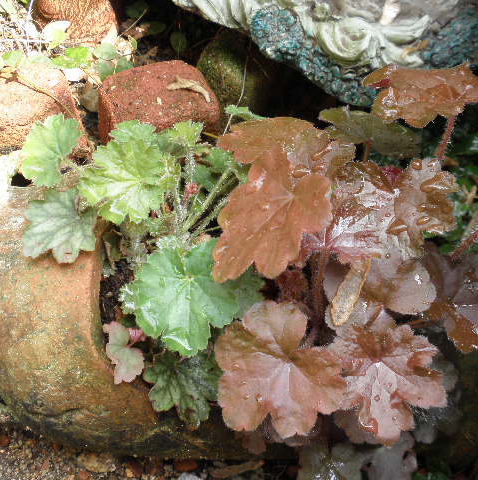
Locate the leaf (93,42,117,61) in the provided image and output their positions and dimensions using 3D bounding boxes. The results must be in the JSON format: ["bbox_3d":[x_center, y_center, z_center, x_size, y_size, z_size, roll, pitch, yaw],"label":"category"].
[{"bbox_3d":[-0.179,-0.254,0.920,0.033,0.010,0.028,4,53,3],"label":"leaf"}]

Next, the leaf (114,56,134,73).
[{"bbox_3d":[-0.128,-0.195,0.760,0.022,0.008,0.021,-18,64,-16],"label":"leaf"}]

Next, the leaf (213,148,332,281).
[{"bbox_3d":[0.025,-0.014,0.508,0.079,0.025,0.115,19,71,13],"label":"leaf"}]

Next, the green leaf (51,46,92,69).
[{"bbox_3d":[-0.213,-0.232,0.870,0.050,0.012,0.034,-4,53,-3],"label":"green leaf"}]

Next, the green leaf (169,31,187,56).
[{"bbox_3d":[-0.080,-0.259,0.900,0.023,0.008,0.034,0,70,0],"label":"green leaf"}]

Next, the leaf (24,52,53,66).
[{"bbox_3d":[-0.255,-0.230,0.870,0.038,0.010,0.026,7,53,5],"label":"leaf"}]

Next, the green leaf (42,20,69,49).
[{"bbox_3d":[-0.252,-0.282,0.940,0.034,0.013,0.042,17,55,12],"label":"green leaf"}]

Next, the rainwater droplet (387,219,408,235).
[{"bbox_3d":[0.130,-0.011,0.560,0.017,0.006,0.012,-15,59,-2],"label":"rainwater droplet"}]

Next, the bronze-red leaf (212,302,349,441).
[{"bbox_3d":[0.033,0.104,0.550,0.107,0.027,0.114,-3,72,2],"label":"bronze-red leaf"}]

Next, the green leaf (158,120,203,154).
[{"bbox_3d":[-0.051,-0.092,0.601,0.030,0.016,0.048,26,56,16],"label":"green leaf"}]

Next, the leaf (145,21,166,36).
[{"bbox_3d":[-0.100,-0.254,0.820,0.024,0.007,0.025,3,66,1],"label":"leaf"}]

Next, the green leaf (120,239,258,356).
[{"bbox_3d":[-0.044,0.050,0.600,0.118,0.028,0.112,-4,69,5],"label":"green leaf"}]

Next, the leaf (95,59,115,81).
[{"bbox_3d":[-0.150,-0.188,0.751,0.025,0.008,0.032,22,65,18],"label":"leaf"}]

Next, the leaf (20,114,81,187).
[{"bbox_3d":[-0.203,-0.096,0.735,0.073,0.018,0.073,28,67,21],"label":"leaf"}]

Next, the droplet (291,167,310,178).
[{"bbox_3d":[0.058,-0.063,0.640,0.015,0.005,0.011,0,49,0],"label":"droplet"}]

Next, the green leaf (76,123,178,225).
[{"bbox_3d":[-0.115,-0.069,0.700,0.098,0.027,0.103,-9,59,1],"label":"green leaf"}]

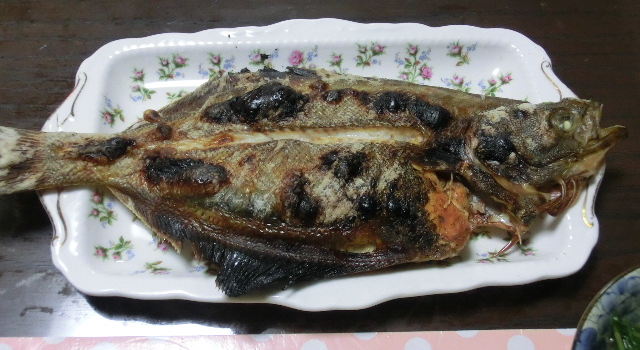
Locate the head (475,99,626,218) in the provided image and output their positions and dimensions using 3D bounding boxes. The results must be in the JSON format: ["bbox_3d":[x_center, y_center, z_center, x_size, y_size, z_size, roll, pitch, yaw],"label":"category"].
[{"bbox_3d":[0.134,-0.011,0.458,0.086,0.042,0.064,-2,59,-3],"label":"head"}]

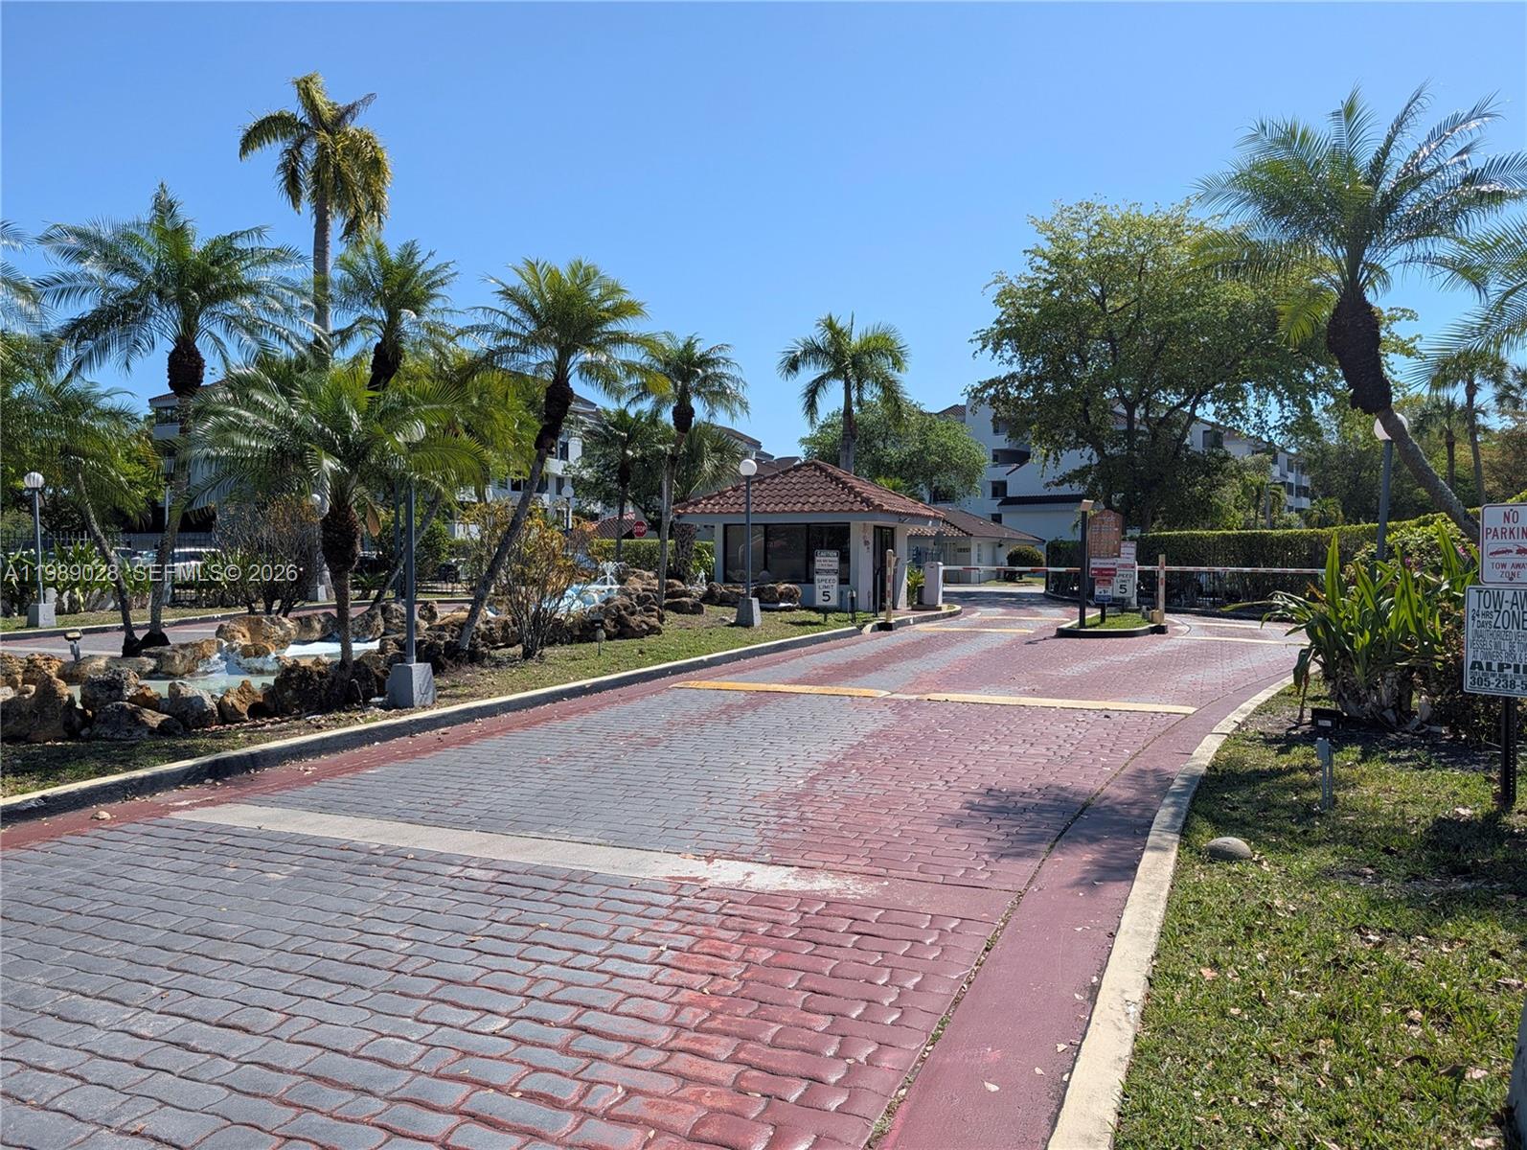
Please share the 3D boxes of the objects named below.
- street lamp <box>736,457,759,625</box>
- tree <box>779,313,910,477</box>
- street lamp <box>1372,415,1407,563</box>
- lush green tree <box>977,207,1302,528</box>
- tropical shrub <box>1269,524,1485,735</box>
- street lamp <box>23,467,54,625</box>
[{"bbox_3d":[-0.271,-0.550,18.492,0.380,2.956,0.380,0,2,0],"label":"street lamp"},{"bbox_3d":[2.713,-4.191,36.000,4.400,9.395,4.200,0,2,0],"label":"tree"},{"bbox_3d":[6.604,-0.277,11.297,0.380,2.890,0.380,1,2,22],"label":"street lamp"},{"bbox_3d":[12.759,-6.115,35.822,11.600,13.229,11.000,0,2,0],"label":"lush green tree"},{"bbox_3d":[5.153,0.409,8.918,1.800,1.670,1.700,0,2,0],"label":"tropical shrub"},{"bbox_3d":[-13.669,-0.493,19.994,0.380,2.905,0.380,1,2,22],"label":"street lamp"}]

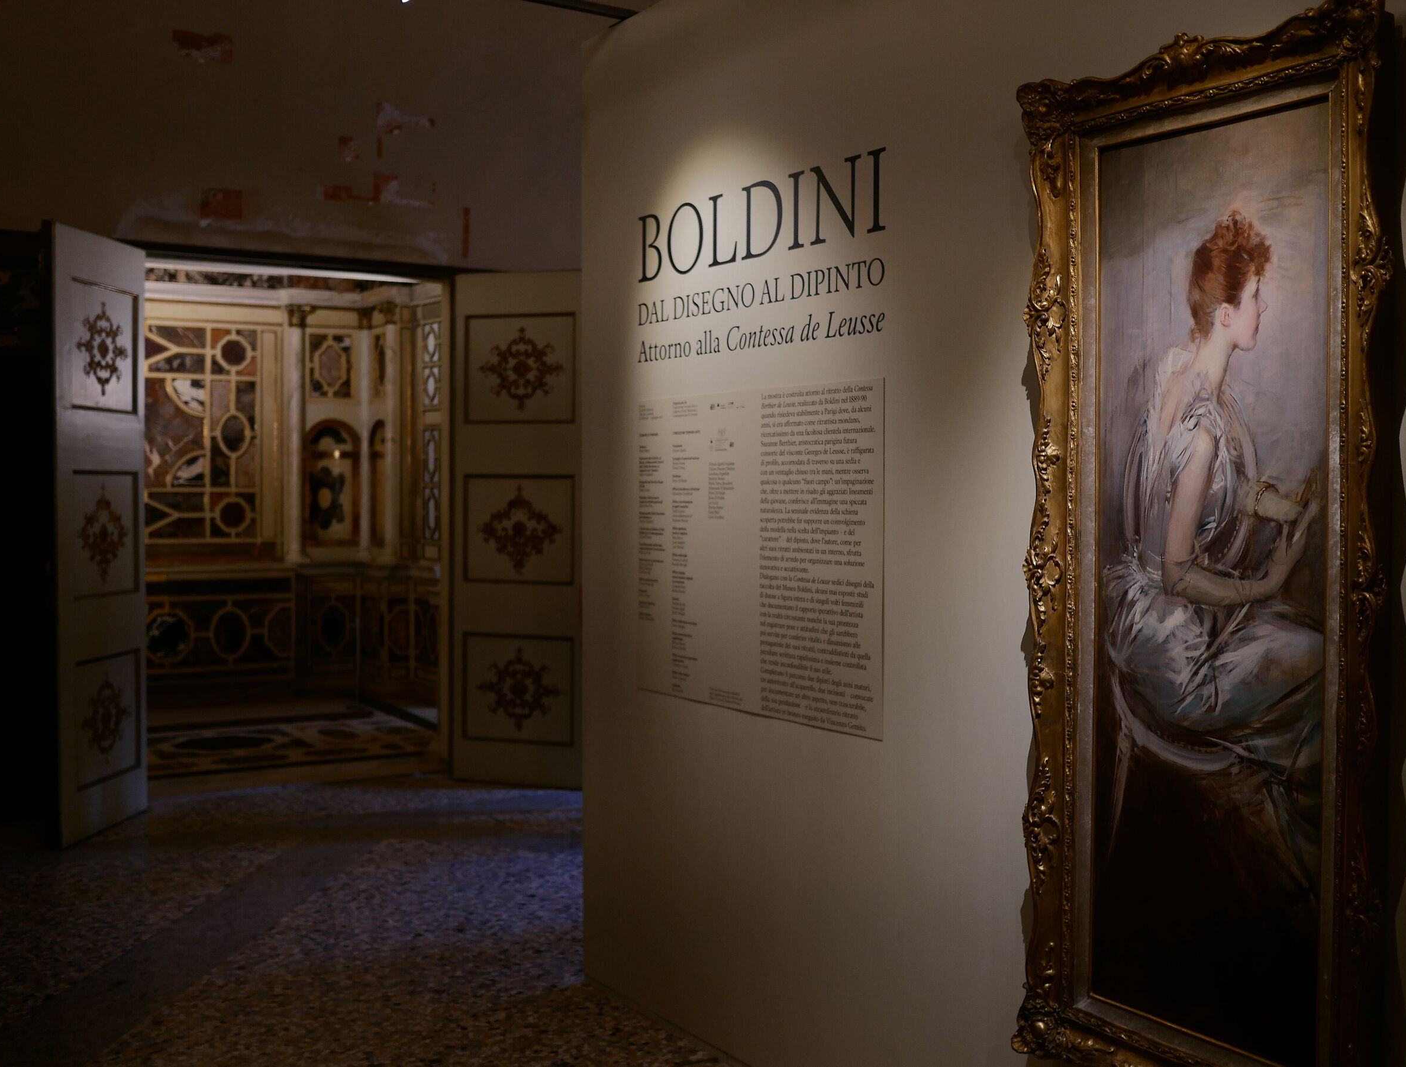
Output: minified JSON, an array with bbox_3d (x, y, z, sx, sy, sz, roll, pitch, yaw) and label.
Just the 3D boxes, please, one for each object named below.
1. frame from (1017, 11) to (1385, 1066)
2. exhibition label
[{"bbox_3d":[0.880,0.091,2.936,0.110,1.887,0.825,-1,2,-31],"label":"frame"},{"bbox_3d":[0.110,0.046,4.297,0.010,0.846,1.173,-1,2,-31],"label":"exhibition label"}]

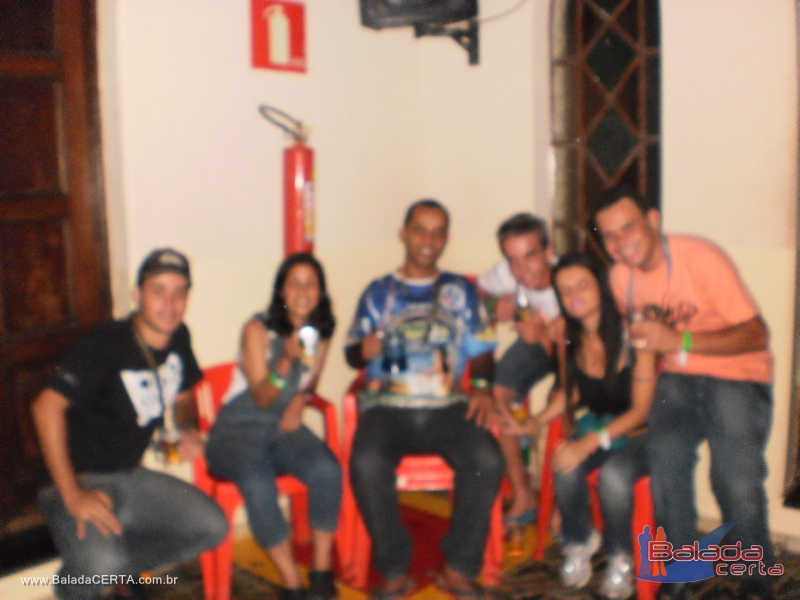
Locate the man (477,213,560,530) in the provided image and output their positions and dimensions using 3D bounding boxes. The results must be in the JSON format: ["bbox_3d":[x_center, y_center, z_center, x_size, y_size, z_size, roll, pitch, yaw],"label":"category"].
[{"bbox_3d":[0.510,0.326,3.199,0.520,1.310,0.720,2,8,28],"label":"man"}]

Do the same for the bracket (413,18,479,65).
[{"bbox_3d":[0.208,-1.156,3.720,0.360,0.210,0.090,-8,9,-39],"label":"bracket"}]

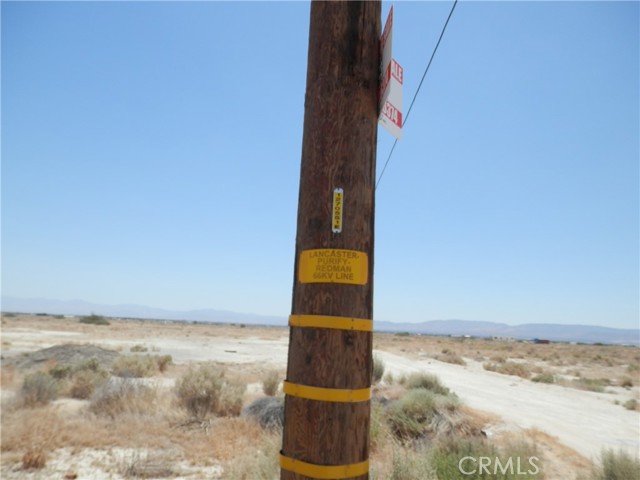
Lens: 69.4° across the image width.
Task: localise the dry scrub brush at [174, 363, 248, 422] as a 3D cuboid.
[{"bbox_3d":[-1.900,2.620,8.000,1.200,0.900,1.050,4,-11,-6],"label":"dry scrub brush"}]

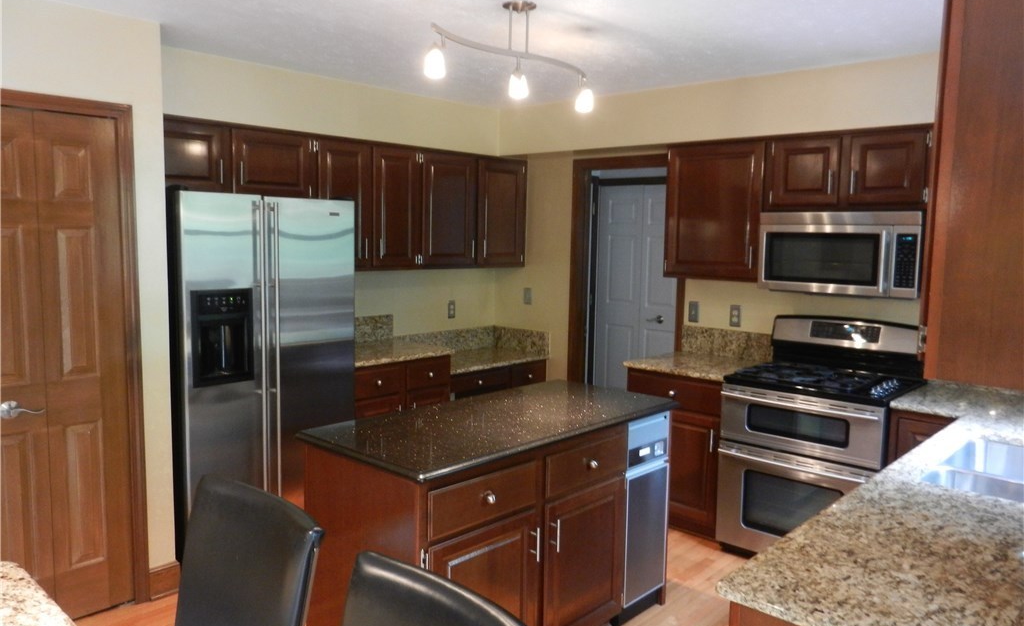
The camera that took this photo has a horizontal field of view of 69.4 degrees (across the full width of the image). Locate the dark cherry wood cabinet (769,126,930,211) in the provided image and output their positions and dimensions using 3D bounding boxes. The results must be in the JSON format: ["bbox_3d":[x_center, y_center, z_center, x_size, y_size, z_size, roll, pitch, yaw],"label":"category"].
[{"bbox_3d":[1.693,-0.700,3.683,0.765,0.375,0.360,7,9,43],"label":"dark cherry wood cabinet"}]

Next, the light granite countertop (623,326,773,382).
[{"bbox_3d":[1.060,0.229,4.186,0.625,0.217,0.620,7,9,43],"label":"light granite countertop"}]

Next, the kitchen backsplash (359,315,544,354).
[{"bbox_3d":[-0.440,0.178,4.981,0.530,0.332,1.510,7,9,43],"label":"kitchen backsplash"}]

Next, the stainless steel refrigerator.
[{"bbox_3d":[-1.361,0.297,3.857,0.695,1.795,0.910,7,9,43],"label":"stainless steel refrigerator"}]

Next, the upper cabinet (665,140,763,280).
[{"bbox_3d":[1.202,-0.568,4.158,0.573,0.763,0.360,7,9,43],"label":"upper cabinet"}]

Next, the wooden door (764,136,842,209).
[{"bbox_3d":[1.441,-0.701,3.675,0.368,0.332,0.022,7,9,43],"label":"wooden door"}]

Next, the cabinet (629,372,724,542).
[{"bbox_3d":[1.058,0.769,4.223,0.580,0.875,0.620,7,9,43],"label":"cabinet"}]

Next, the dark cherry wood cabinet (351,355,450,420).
[{"bbox_3d":[-0.847,0.696,4.558,0.605,0.870,0.710,7,9,43],"label":"dark cherry wood cabinet"}]

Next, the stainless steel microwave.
[{"bbox_3d":[1.677,-0.300,3.711,0.756,0.408,0.395,7,9,43],"label":"stainless steel microwave"}]

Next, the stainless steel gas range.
[{"bbox_3d":[1.536,0.659,3.715,0.757,1.235,0.690,7,9,43],"label":"stainless steel gas range"}]

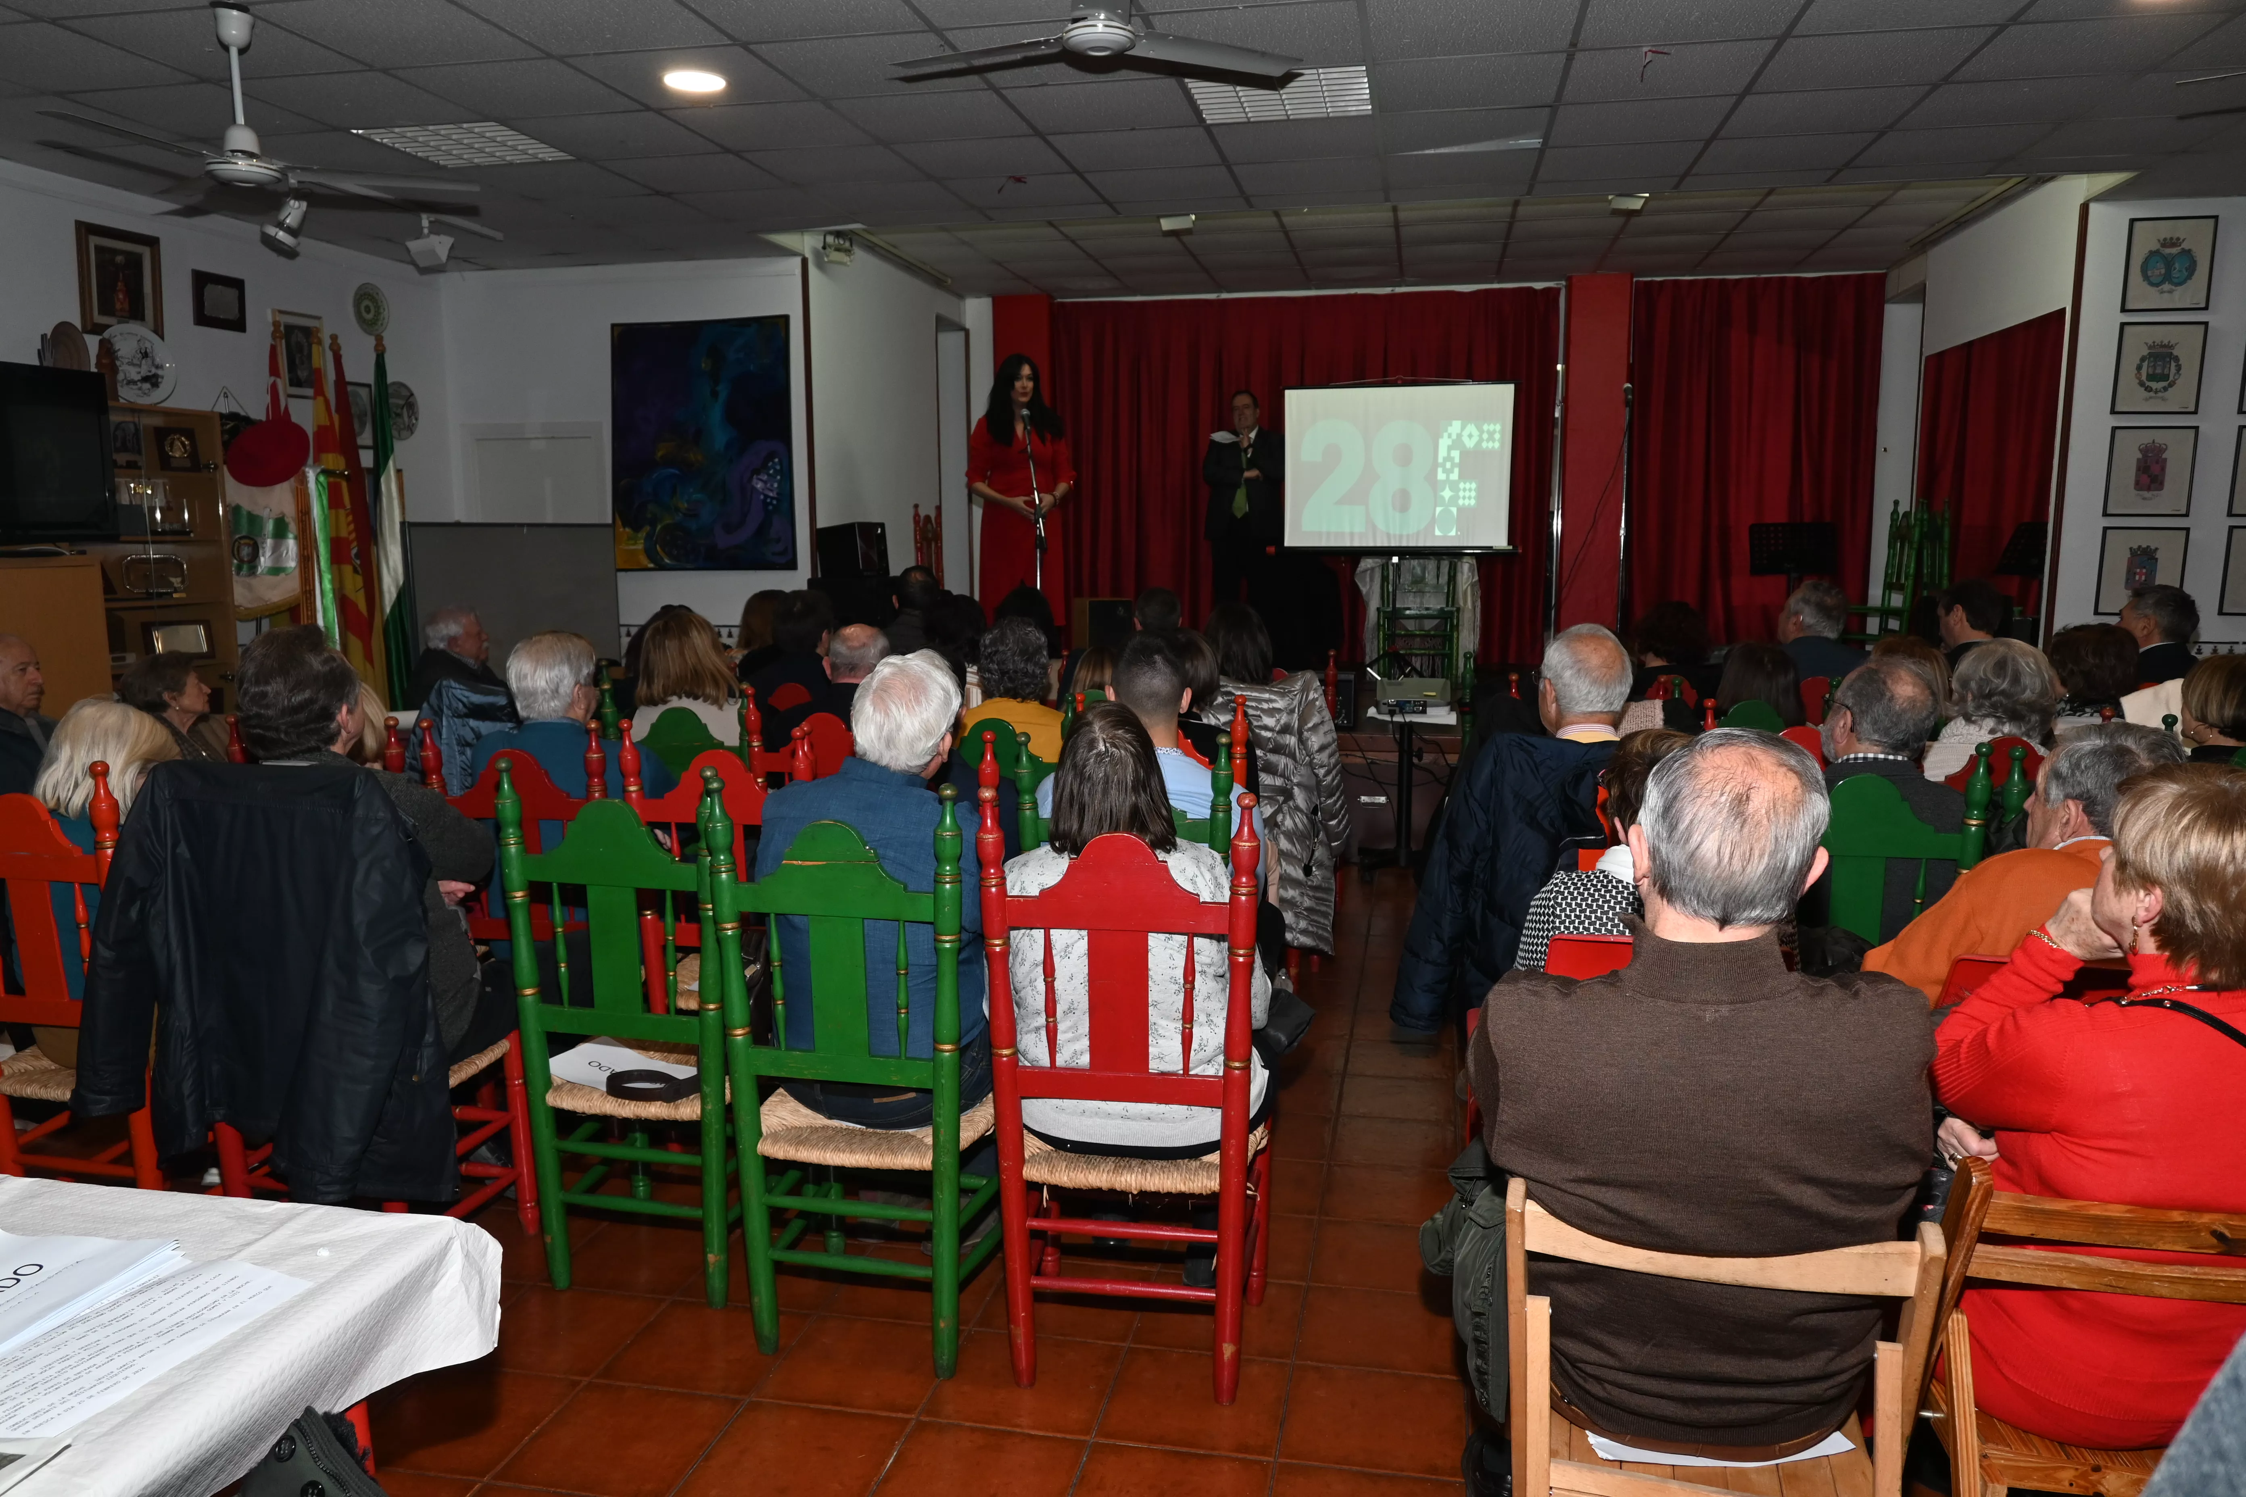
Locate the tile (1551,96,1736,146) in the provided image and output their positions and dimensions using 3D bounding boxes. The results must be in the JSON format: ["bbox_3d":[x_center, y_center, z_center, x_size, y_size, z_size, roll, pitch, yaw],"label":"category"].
[{"bbox_3d":[1.839,-2.248,5.357,0.600,0.020,0.595,1,8,11],"label":"tile"}]

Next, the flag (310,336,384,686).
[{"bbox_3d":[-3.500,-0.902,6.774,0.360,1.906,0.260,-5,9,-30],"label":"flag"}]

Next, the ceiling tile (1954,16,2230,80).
[{"bbox_3d":[2.887,-2.118,4.518,0.590,0.020,0.590,1,8,11],"label":"ceiling tile"}]

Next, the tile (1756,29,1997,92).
[{"bbox_3d":[2.318,-2.156,4.674,0.600,0.020,0.595,1,8,11],"label":"tile"}]

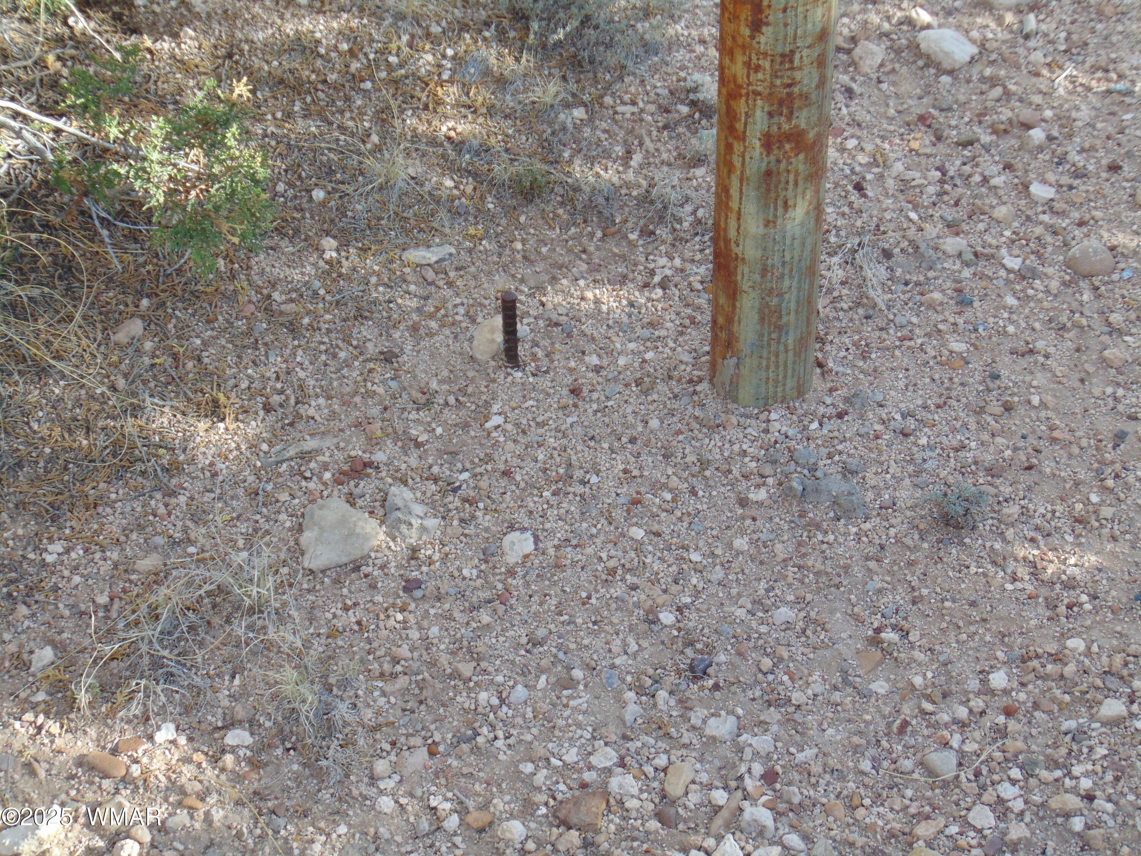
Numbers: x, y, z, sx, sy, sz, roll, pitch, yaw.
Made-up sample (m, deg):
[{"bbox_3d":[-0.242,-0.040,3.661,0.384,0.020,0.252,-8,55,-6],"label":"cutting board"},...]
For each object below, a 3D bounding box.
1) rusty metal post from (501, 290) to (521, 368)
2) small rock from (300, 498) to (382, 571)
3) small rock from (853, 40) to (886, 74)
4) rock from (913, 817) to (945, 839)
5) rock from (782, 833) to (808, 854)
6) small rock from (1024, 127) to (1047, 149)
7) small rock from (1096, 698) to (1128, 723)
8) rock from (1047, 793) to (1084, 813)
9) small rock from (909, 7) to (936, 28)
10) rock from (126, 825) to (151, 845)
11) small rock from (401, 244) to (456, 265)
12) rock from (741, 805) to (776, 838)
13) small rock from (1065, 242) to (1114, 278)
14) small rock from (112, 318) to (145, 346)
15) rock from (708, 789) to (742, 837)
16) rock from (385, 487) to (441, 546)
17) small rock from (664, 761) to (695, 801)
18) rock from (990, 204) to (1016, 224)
[{"bbox_3d":[-0.065,-0.105,2.506,0.016,0.092,0.016,-2,40,0],"label":"rusty metal post"},{"bbox_3d":[-0.235,0.102,2.339,0.083,0.029,0.078,-13,42,-13],"label":"small rock"},{"bbox_3d":[0.379,-0.473,2.989,0.039,0.024,0.056,20,45,23],"label":"small rock"},{"bbox_3d":[0.319,0.355,2.078,0.033,0.011,0.016,-25,49,-22],"label":"rock"},{"bbox_3d":[0.191,0.352,1.988,0.022,0.013,0.019,-2,40,0],"label":"rock"},{"bbox_3d":[0.569,-0.357,2.864,0.027,0.018,0.033,-2,40,0],"label":"small rock"},{"bbox_3d":[0.500,0.262,2.172,0.031,0.017,0.025,-1,45,1],"label":"small rock"},{"bbox_3d":[0.442,0.336,2.095,0.032,0.013,0.017,-1,45,1],"label":"rock"},{"bbox_3d":[0.460,-0.538,3.064,0.035,0.020,0.033,1,41,3],"label":"small rock"},{"bbox_3d":[-0.370,0.349,2.011,0.020,0.015,0.017,-2,40,0],"label":"rock"},{"bbox_3d":[-0.163,-0.198,2.692,0.062,0.017,0.026,-5,41,-4],"label":"small rock"},{"bbox_3d":[0.161,0.337,2.005,0.030,0.019,0.035,-2,40,0],"label":"rock"},{"bbox_3d":[0.591,-0.193,2.665,0.054,0.031,0.059,-1,45,1],"label":"small rock"},{"bbox_3d":[-0.488,-0.106,2.584,0.037,0.022,0.043,-2,40,0],"label":"small rock"},{"bbox_3d":[0.139,0.340,2.069,0.012,0.011,0.054,24,47,26],"label":"rock"},{"bbox_3d":[-0.156,0.088,2.325,0.055,0.028,0.069,-2,40,0],"label":"rock"},{"bbox_3d":[0.096,0.319,2.123,0.022,0.016,0.044,18,48,19],"label":"small rock"},{"bbox_3d":[0.505,-0.250,2.732,0.031,0.019,0.031,-2,40,0],"label":"rock"}]

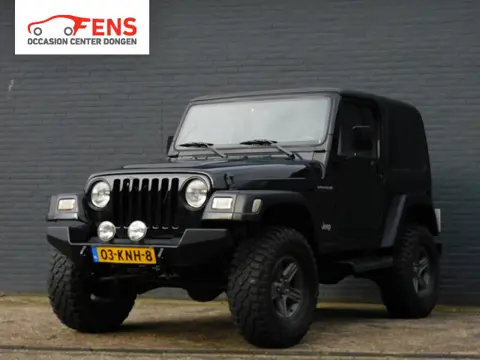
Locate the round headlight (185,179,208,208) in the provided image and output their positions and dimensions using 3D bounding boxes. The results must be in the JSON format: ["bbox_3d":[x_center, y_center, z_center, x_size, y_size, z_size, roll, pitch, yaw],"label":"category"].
[{"bbox_3d":[-0.276,0.099,7.495,0.190,0.190,0.100,0,-2,31],"label":"round headlight"}]

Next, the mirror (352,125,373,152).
[{"bbox_3d":[0.940,-0.318,8.526,0.170,0.185,0.090,-1,-2,31],"label":"mirror"}]

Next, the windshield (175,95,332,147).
[{"bbox_3d":[0.104,-0.448,8.902,1.370,0.471,0.080,0,-29,31],"label":"windshield"}]

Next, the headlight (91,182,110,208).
[{"bbox_3d":[-0.969,0.105,7.918,0.190,0.190,0.100,0,-2,31],"label":"headlight"}]

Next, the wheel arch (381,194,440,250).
[{"bbox_3d":[1.461,0.350,9.574,0.165,0.430,1.030,-1,-2,31],"label":"wheel arch"}]

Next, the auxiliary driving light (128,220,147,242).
[{"bbox_3d":[-0.690,0.347,7.484,0.145,0.145,0.090,0,-2,31],"label":"auxiliary driving light"}]

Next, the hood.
[{"bbox_3d":[-0.316,-0.052,8.123,1.380,0.270,1.270,-1,-2,31],"label":"hood"}]

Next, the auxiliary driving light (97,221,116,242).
[{"bbox_3d":[-0.891,0.346,7.452,0.145,0.150,0.090,-1,-2,31],"label":"auxiliary driving light"}]

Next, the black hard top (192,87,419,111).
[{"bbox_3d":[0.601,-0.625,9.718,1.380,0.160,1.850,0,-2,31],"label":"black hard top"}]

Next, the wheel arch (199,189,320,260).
[{"bbox_3d":[0.157,0.314,7.610,0.360,0.490,1.080,-1,-2,31],"label":"wheel arch"}]

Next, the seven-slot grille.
[{"bbox_3d":[-0.639,0.167,7.703,0.600,0.355,0.070,0,-2,31],"label":"seven-slot grille"}]

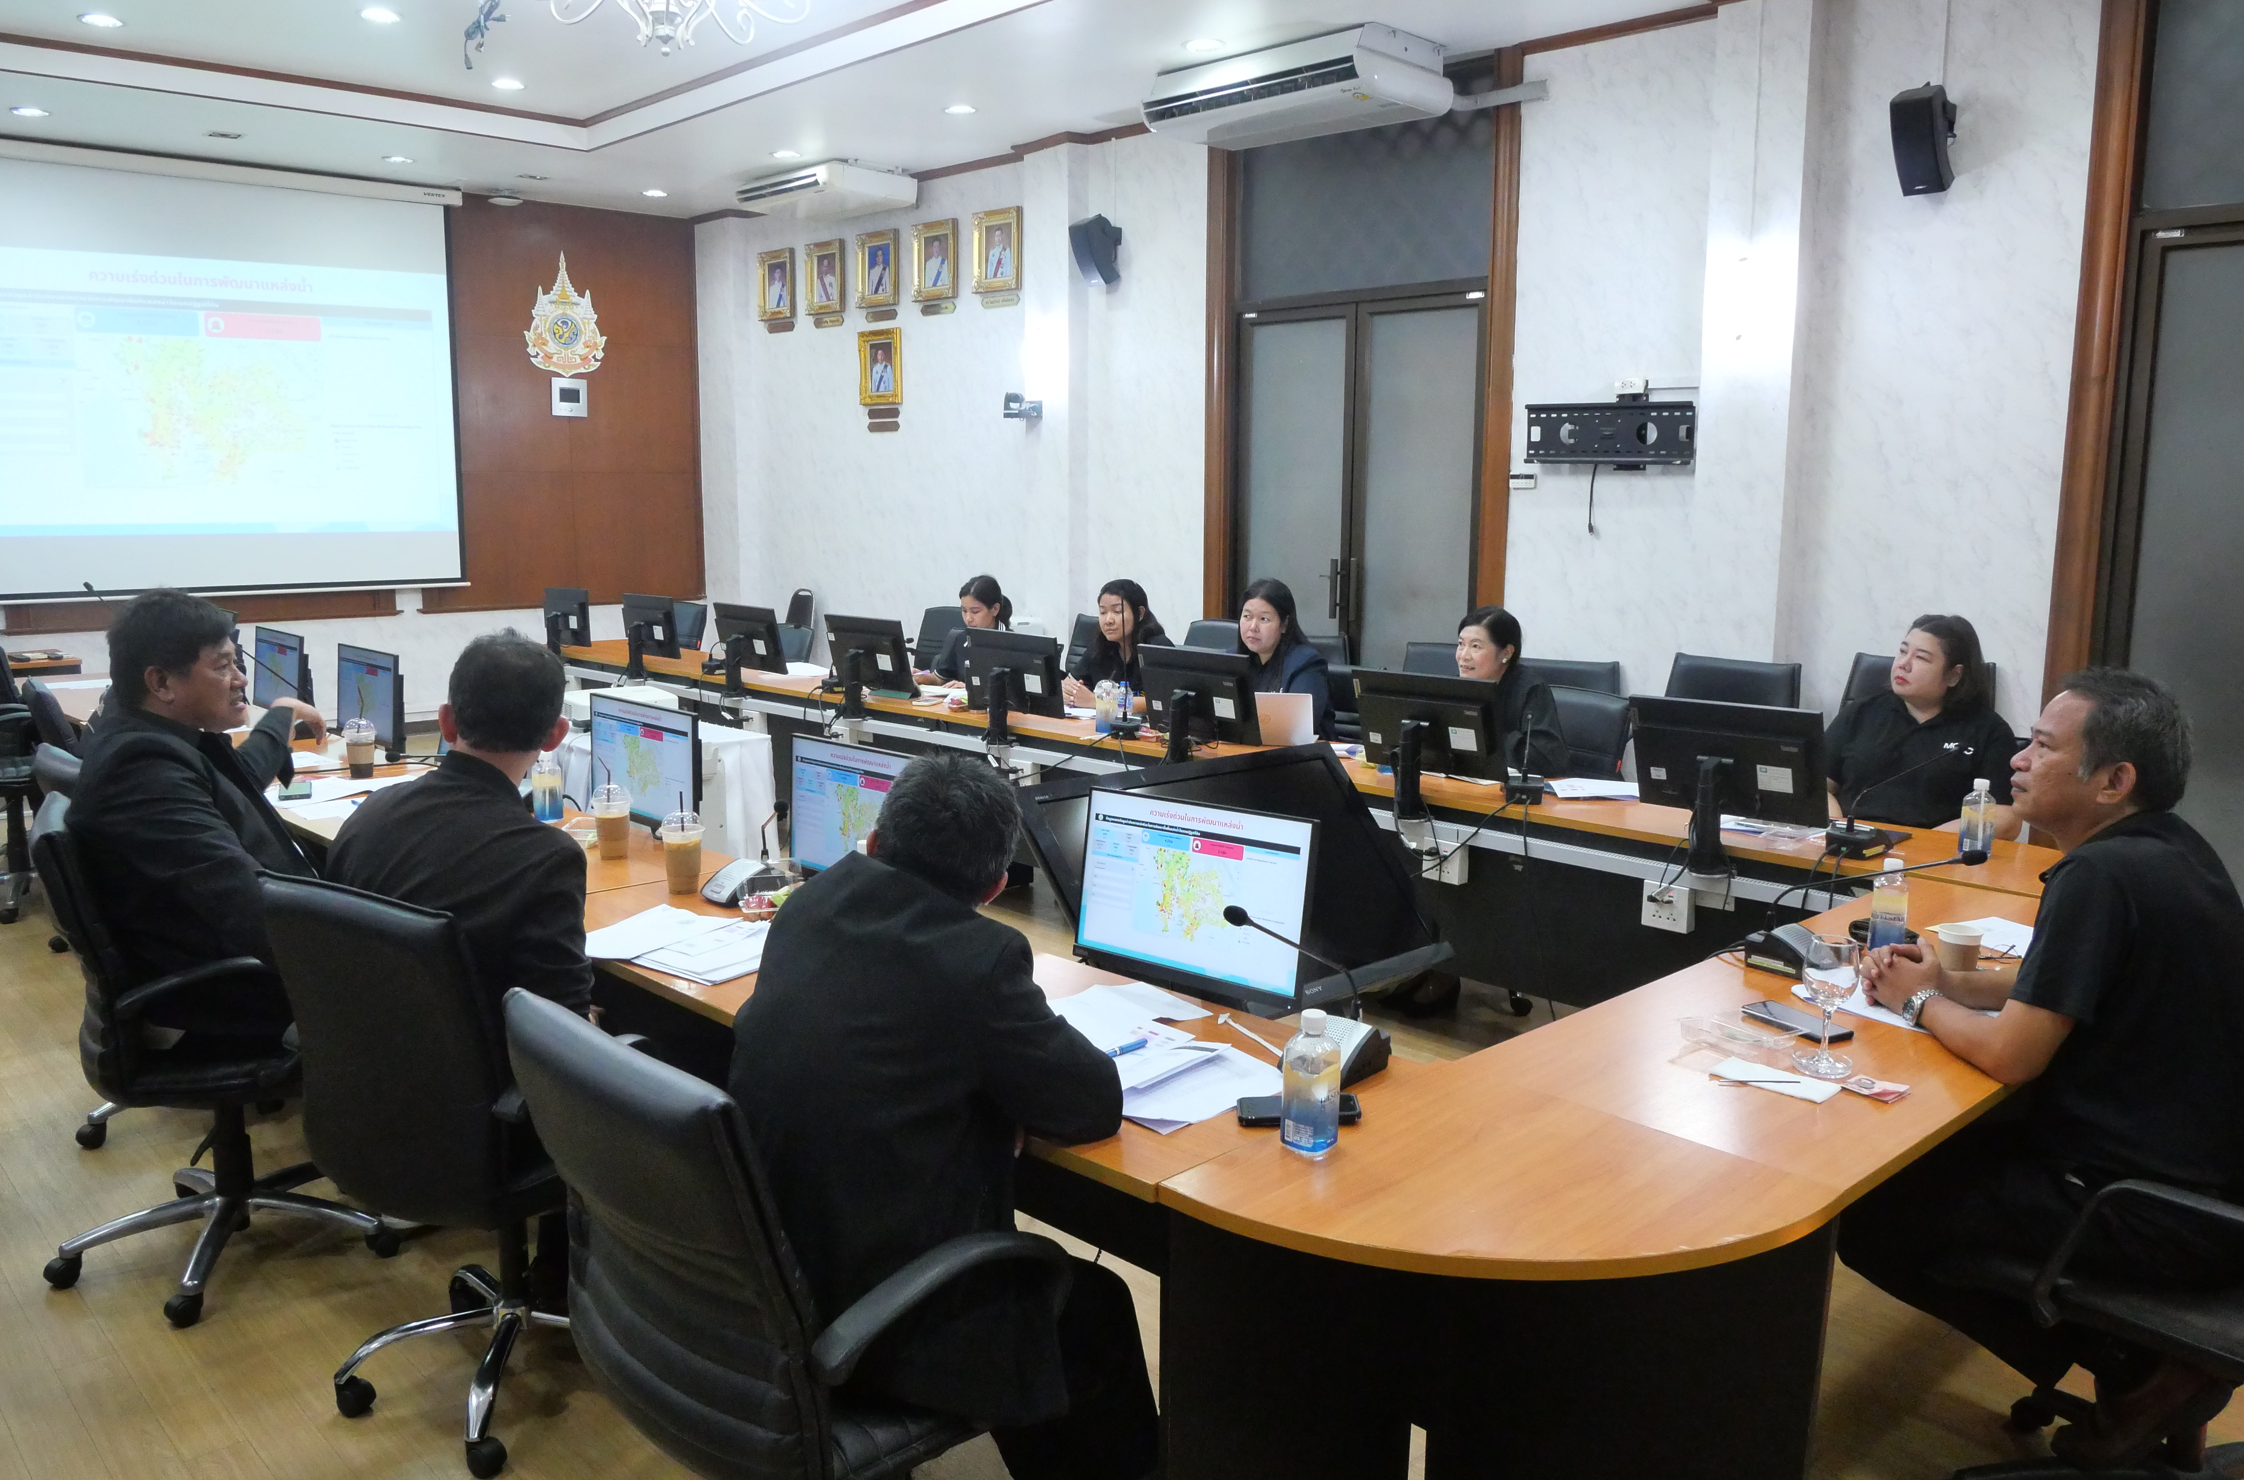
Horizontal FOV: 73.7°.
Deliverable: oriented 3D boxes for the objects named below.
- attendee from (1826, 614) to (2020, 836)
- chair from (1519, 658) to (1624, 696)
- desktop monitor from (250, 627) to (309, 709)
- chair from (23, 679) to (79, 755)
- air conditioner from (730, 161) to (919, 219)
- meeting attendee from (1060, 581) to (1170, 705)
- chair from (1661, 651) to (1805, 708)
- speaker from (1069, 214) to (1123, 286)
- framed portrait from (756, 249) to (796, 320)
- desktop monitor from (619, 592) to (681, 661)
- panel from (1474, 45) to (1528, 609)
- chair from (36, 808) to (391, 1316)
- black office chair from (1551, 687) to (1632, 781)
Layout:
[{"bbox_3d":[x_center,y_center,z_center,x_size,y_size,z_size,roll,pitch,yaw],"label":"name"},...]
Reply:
[{"bbox_3d":[2.190,0.296,4.182,0.560,1.280,0.750,9,13,43],"label":"attendee"},{"bbox_3d":[1.514,0.195,5.701,0.620,0.970,0.650,9,13,44],"label":"chair"},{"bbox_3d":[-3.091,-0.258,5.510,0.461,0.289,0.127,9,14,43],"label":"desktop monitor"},{"bbox_3d":[-3.473,0.261,5.402,0.600,0.960,0.640,7,12,36],"label":"chair"},{"bbox_3d":[-1.714,-3.147,8.654,0.990,0.180,0.620,9,14,43],"label":"air conditioner"},{"bbox_3d":[0.008,0.009,5.530,0.680,1.220,0.520,-8,12,-36],"label":"meeting attendee"},{"bbox_3d":[2.076,0.195,5.478,0.600,0.960,0.620,9,14,43],"label":"chair"},{"bbox_3d":[-0.132,-2.458,7.522,0.220,0.340,0.210,-29,25,-32],"label":"speaker"},{"bbox_3d":[-2.245,-2.952,9.706,0.340,0.440,0.050,9,14,43],"label":"framed portrait"},{"bbox_3d":[-2.397,-0.598,7.598,0.490,0.310,0.070,9,22,44],"label":"desktop monitor"},{"bbox_3d":[1.620,-1.173,6.420,0.160,3.450,0.100,9,13,44],"label":"panel"},{"bbox_3d":[-1.877,0.606,3.167,0.650,0.960,0.620,-5,11,-27],"label":"chair"},{"bbox_3d":[1.283,0.309,4.865,0.600,0.960,0.620,9,14,43],"label":"black office chair"}]

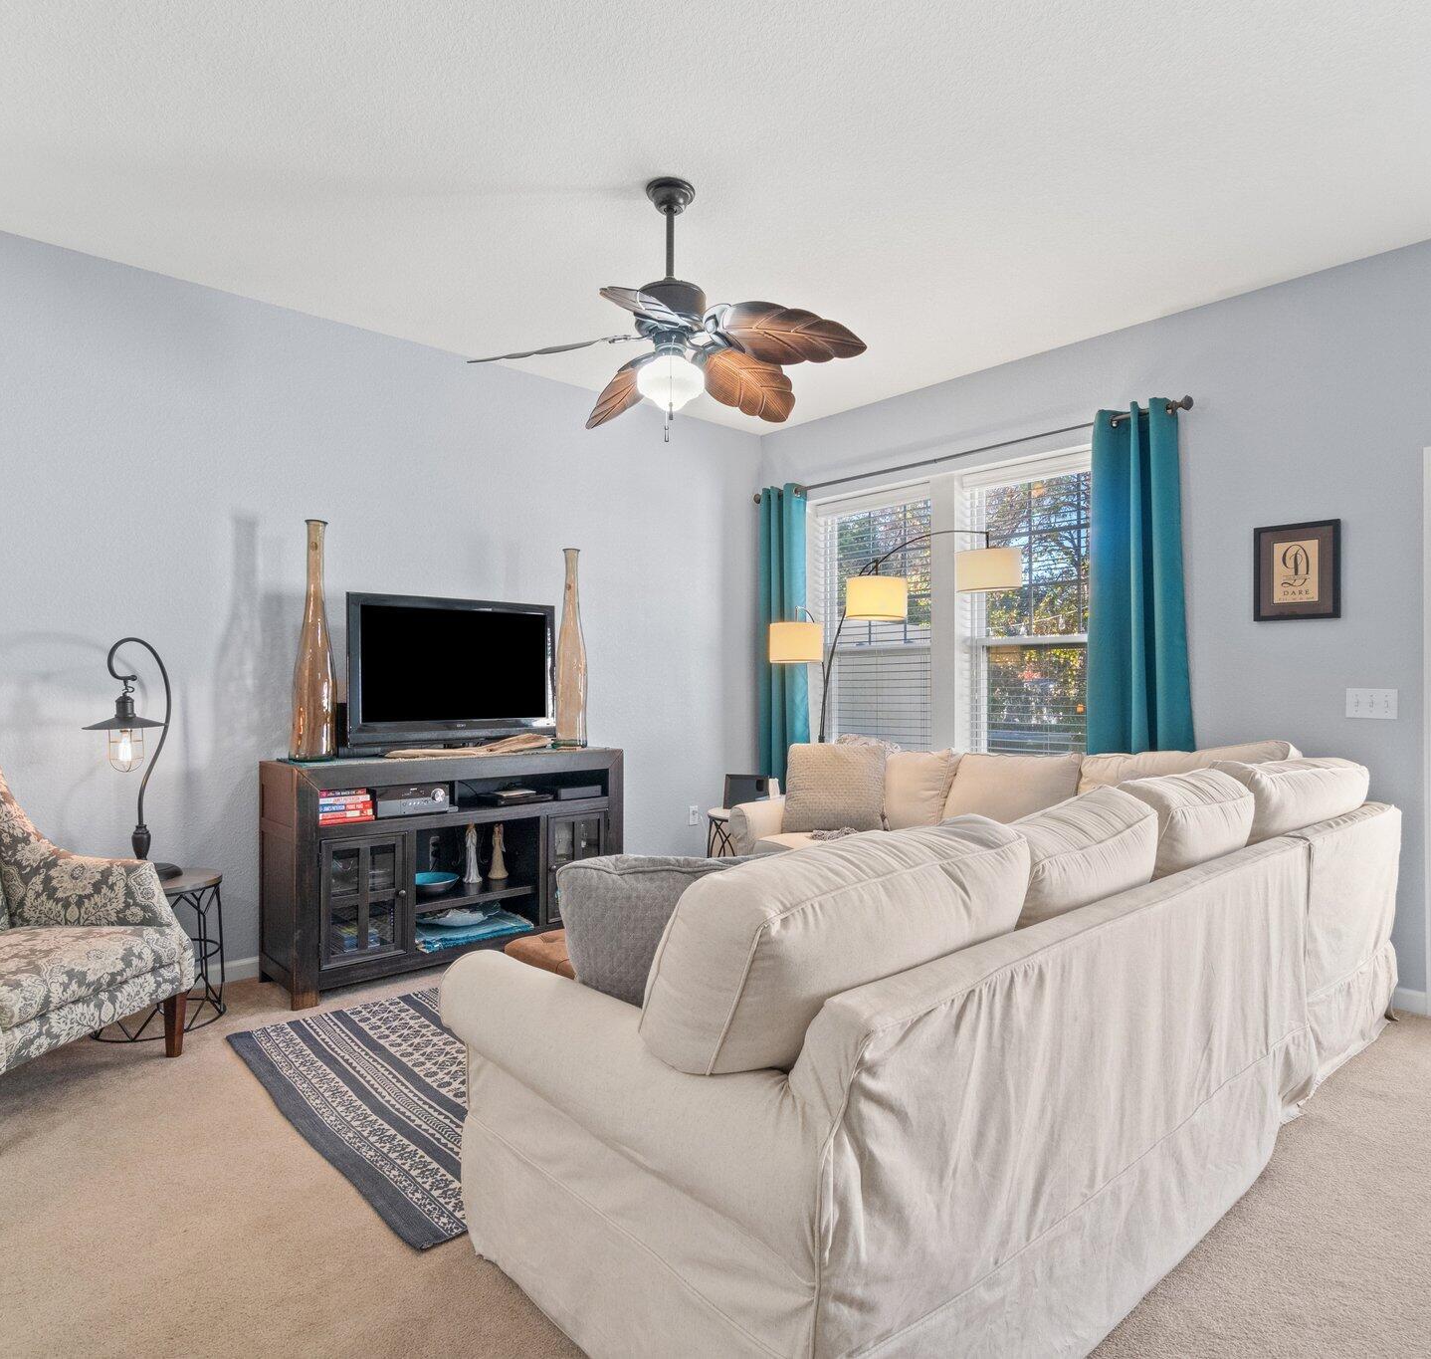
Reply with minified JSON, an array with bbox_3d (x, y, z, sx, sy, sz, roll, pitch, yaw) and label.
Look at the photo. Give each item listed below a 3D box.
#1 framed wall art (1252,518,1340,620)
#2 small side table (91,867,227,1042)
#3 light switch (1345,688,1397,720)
[{"bbox_3d":[2.315,-0.429,3.388,0.025,0.391,0.295,0,0,-43],"label":"framed wall art"},{"bbox_3d":[-2.033,0.989,3.112,0.416,0.510,0.416,0,0,-42],"label":"small side table"},{"bbox_3d":[2.485,0.092,3.218,0.012,0.113,0.158,0,0,-43],"label":"light switch"}]

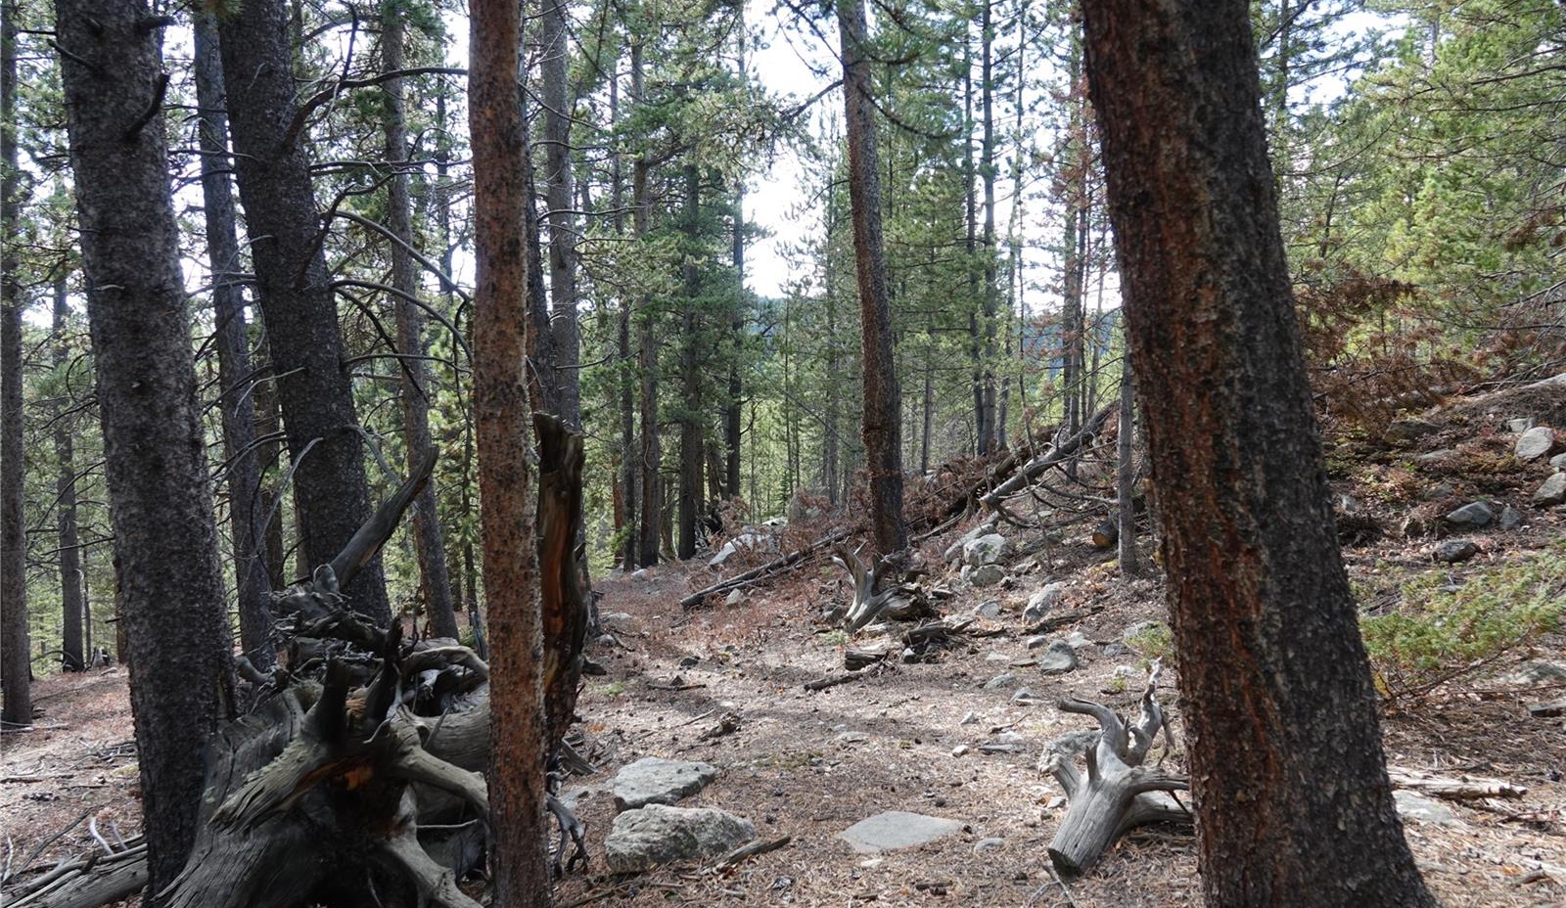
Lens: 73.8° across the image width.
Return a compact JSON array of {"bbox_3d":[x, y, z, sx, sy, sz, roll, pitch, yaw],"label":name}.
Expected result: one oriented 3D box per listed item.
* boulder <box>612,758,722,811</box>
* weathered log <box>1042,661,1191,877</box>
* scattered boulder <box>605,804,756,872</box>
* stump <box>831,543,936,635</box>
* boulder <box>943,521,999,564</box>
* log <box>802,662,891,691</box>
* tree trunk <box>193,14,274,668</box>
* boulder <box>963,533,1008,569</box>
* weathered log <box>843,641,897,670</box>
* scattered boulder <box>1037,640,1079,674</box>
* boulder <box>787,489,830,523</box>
[{"bbox_3d":[-0.549,1.539,4.900,0.480,0.160,0.460,-2,1,0],"label":"boulder"},{"bbox_3d":[1.340,1.250,4.150,0.580,0.600,0.660,-1,2,30],"label":"weathered log"},{"bbox_3d":[-0.386,1.433,3.920,0.540,0.175,0.360,-2,2,0],"label":"scattered boulder"},{"bbox_3d":[0.817,1.105,8.500,0.800,0.650,0.580,-2,2,0],"label":"stump"},{"bbox_3d":[2.137,0.995,11.800,0.580,0.420,0.480,-2,1,0],"label":"boulder"},{"bbox_3d":[0.443,1.535,7.200,0.780,0.110,0.120,-3,1,-42],"label":"log"},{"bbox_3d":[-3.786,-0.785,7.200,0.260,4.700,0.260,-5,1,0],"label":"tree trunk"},{"bbox_3d":[2.225,1.055,11.400,0.460,0.360,0.420,-2,1,0],"label":"boulder"},{"bbox_3d":[0.591,1.368,7.100,0.360,0.170,0.200,-1,2,12],"label":"weathered log"},{"bbox_3d":[1.767,1.303,6.700,0.260,0.200,0.220,-2,2,0],"label":"scattered boulder"},{"bbox_3d":[0.332,0.696,13.500,0.560,0.450,0.480,-2,2,0],"label":"boulder"}]

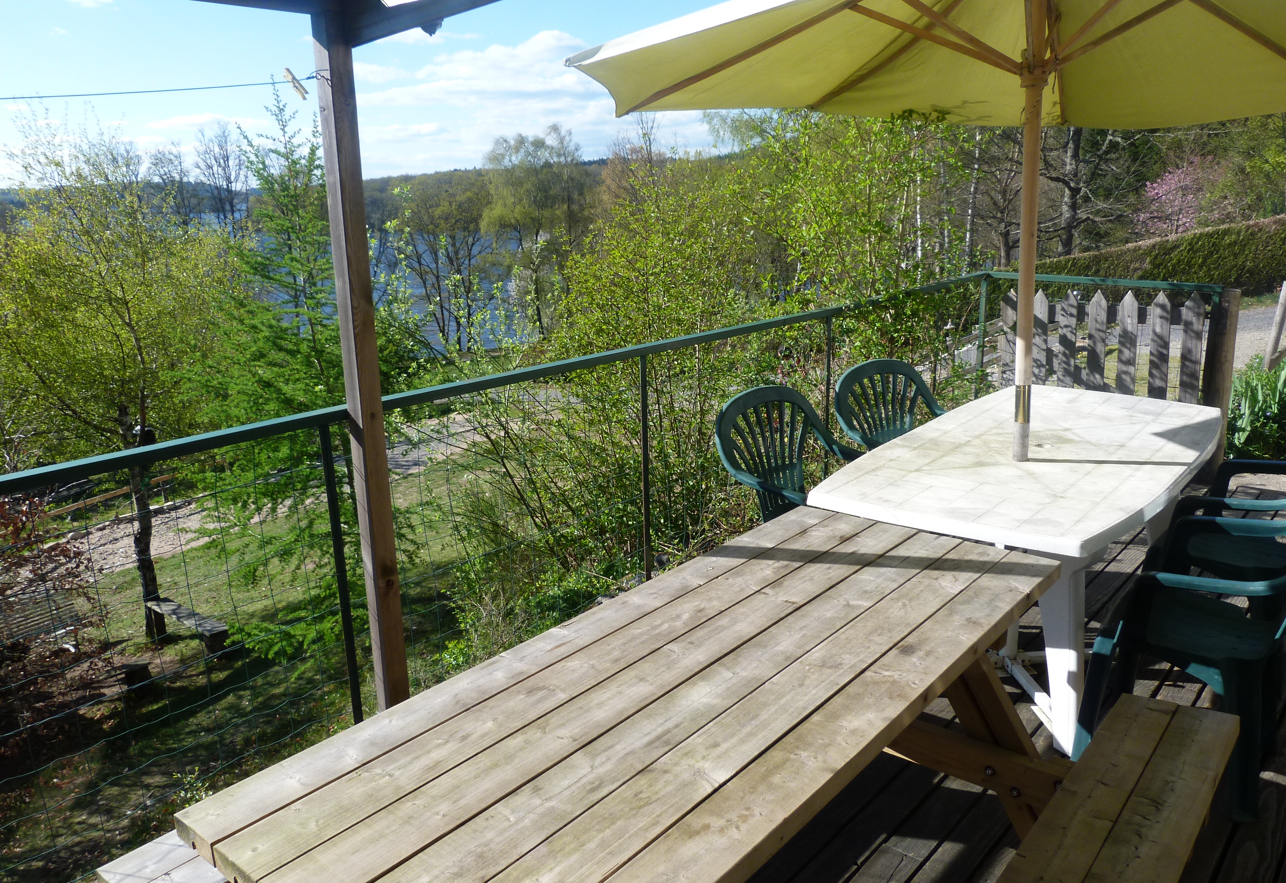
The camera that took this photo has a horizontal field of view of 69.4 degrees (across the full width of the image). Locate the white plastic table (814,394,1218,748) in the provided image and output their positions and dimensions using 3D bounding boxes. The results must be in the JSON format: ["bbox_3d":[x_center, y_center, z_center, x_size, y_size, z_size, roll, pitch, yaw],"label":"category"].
[{"bbox_3d":[1.493,0.347,3.497,0.973,0.720,2.081,10,18,38],"label":"white plastic table"}]

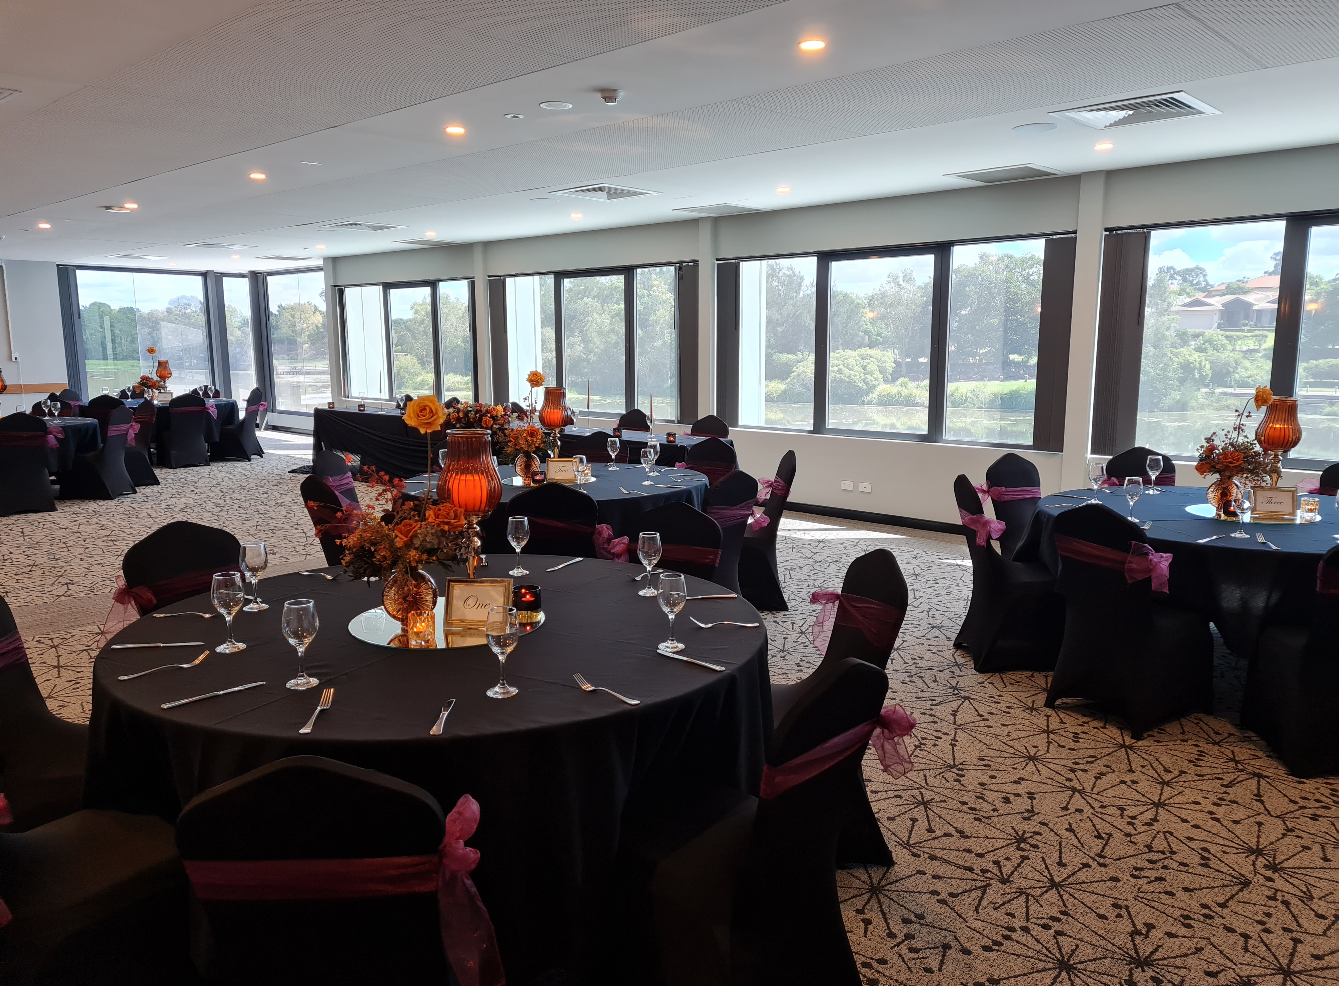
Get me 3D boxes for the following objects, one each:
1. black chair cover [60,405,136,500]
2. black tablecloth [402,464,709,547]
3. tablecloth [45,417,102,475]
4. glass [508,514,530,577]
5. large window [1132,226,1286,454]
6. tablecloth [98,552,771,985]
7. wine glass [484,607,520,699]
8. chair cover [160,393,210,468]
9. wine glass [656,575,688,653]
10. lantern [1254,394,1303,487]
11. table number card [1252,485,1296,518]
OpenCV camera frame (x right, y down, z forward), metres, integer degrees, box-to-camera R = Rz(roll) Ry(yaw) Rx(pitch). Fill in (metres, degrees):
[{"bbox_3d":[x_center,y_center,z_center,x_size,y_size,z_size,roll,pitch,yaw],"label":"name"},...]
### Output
[{"bbox_3d":[-5.872,-0.420,10.283,0.570,0.920,0.450,0,9,4],"label":"black chair cover"},{"bbox_3d":[-0.705,0.204,6.016,1.900,0.580,1.900,-1,9,-7],"label":"black tablecloth"},{"bbox_3d":[-6.822,-0.437,10.350,1.870,0.600,1.870,0,9,0],"label":"tablecloth"},{"bbox_3d":[-0.527,0.185,3.505,0.080,0.198,0.080,0,9,0],"label":"glass"},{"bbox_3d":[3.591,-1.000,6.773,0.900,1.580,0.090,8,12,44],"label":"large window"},{"bbox_3d":[-0.634,0.662,3.021,1.920,0.580,1.920,-2,9,-12],"label":"tablecloth"},{"bbox_3d":[-0.392,0.371,2.343,0.080,0.200,0.080,-2,9,-10],"label":"wine glass"},{"bbox_3d":[-6.213,-0.804,12.773,0.570,0.920,0.450,7,11,40],"label":"chair cover"},{"bbox_3d":[0.008,0.313,2.658,0.080,0.198,0.080,0,9,0],"label":"wine glass"},{"bbox_3d":[2.880,-0.180,4.752,0.190,0.535,0.190,5,10,31],"label":"lantern"},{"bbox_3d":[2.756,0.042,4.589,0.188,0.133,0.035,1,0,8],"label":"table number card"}]

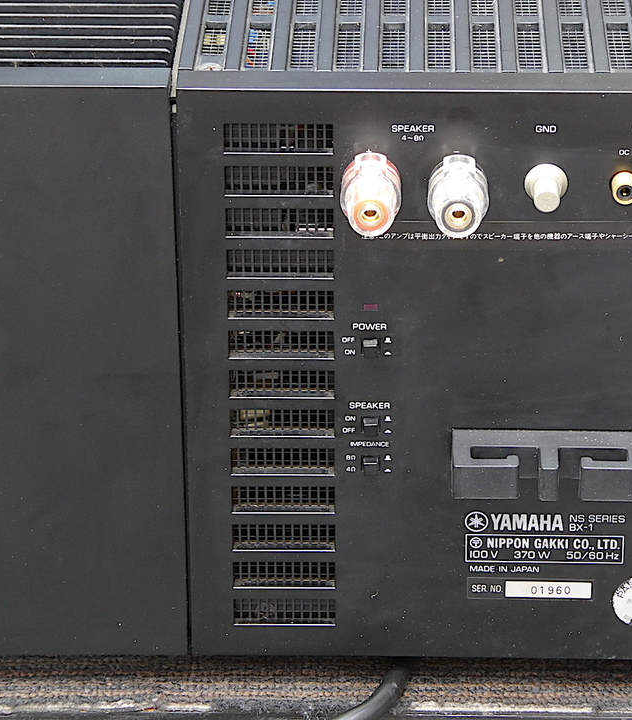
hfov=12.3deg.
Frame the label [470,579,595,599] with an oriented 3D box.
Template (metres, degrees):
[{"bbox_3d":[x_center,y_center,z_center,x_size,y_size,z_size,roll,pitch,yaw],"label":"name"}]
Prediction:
[{"bbox_3d":[0.072,0.077,0.989,0.042,0.008,0.001,0,26,2],"label":"label"}]

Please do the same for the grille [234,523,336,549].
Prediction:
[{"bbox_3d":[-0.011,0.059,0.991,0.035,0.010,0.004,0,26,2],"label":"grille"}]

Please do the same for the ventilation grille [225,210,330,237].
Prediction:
[{"bbox_3d":[-0.011,-0.044,0.937,0.034,0.010,0.005,0,26,2],"label":"ventilation grille"}]

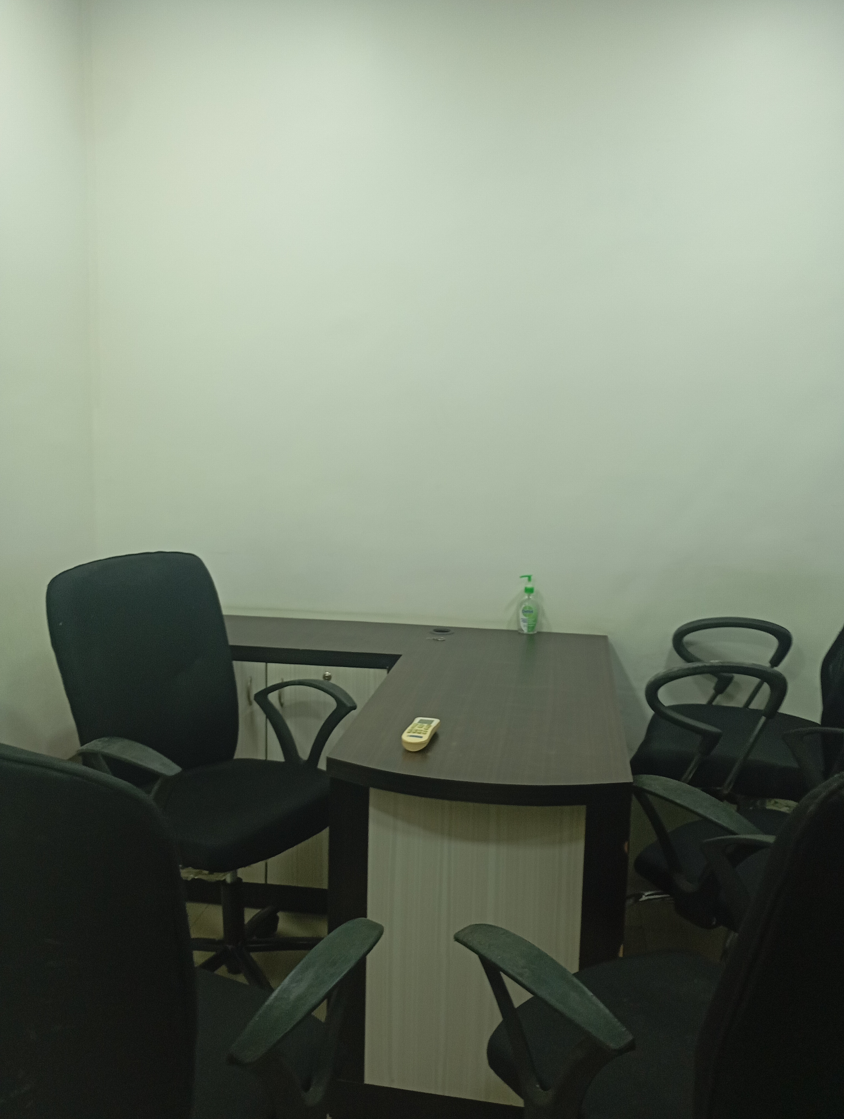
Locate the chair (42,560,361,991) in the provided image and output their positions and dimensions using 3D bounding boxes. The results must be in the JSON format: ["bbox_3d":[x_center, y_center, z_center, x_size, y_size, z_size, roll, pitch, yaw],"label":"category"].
[{"bbox_3d":[-0.497,0.552,2.223,0.650,1.045,0.610,7,10,35],"label":"chair"}]

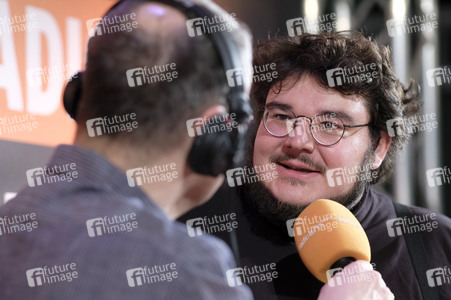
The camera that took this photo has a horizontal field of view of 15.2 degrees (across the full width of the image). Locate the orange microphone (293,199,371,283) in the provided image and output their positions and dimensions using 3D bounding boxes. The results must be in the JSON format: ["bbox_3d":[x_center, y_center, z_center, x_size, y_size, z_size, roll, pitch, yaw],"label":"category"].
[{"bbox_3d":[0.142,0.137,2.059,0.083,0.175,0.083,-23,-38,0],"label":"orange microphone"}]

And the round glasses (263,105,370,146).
[{"bbox_3d":[0.131,-0.033,2.262,0.140,0.046,0.140,11,8,24],"label":"round glasses"}]

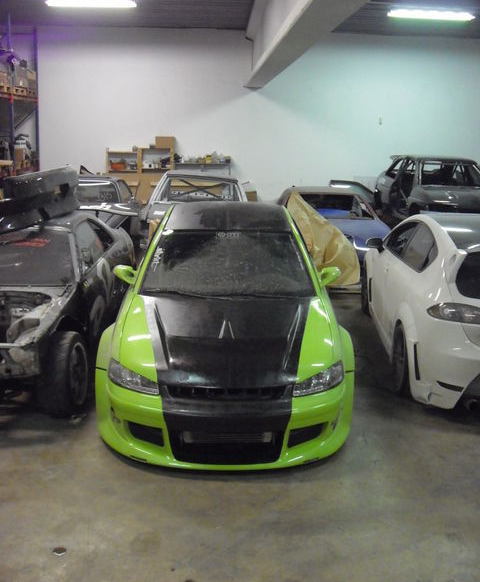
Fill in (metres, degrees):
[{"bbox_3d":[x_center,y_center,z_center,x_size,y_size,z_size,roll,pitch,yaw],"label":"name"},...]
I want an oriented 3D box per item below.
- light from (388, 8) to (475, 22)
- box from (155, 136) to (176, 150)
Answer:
[{"bbox_3d":[3.346,-4.827,11.954,1.550,0.110,0.160,1,14,-2],"label":"light"},{"bbox_3d":[-1.709,-3.398,15.698,0.440,0.270,0.330,1,14,-2],"label":"box"}]

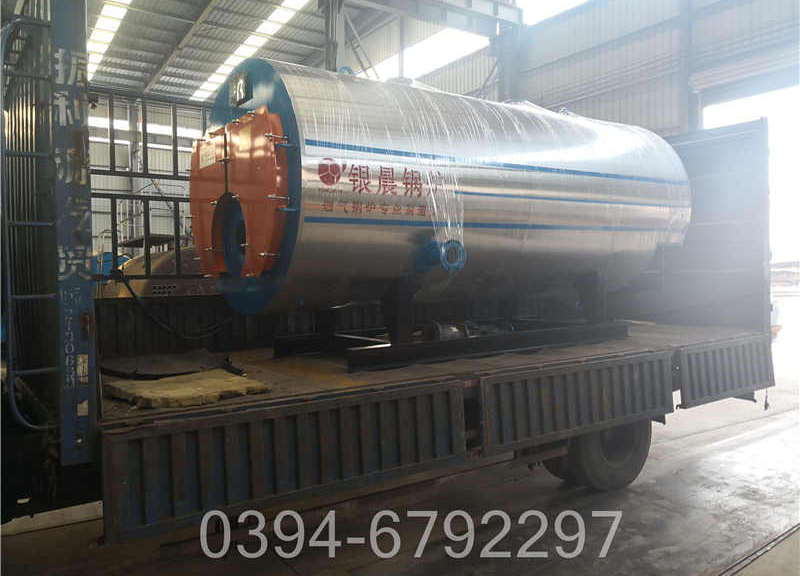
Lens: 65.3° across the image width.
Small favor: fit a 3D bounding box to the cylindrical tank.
[{"bbox_3d":[0.567,-0.762,5.505,4.354,1.813,1.813,-2,1,-35],"label":"cylindrical tank"}]

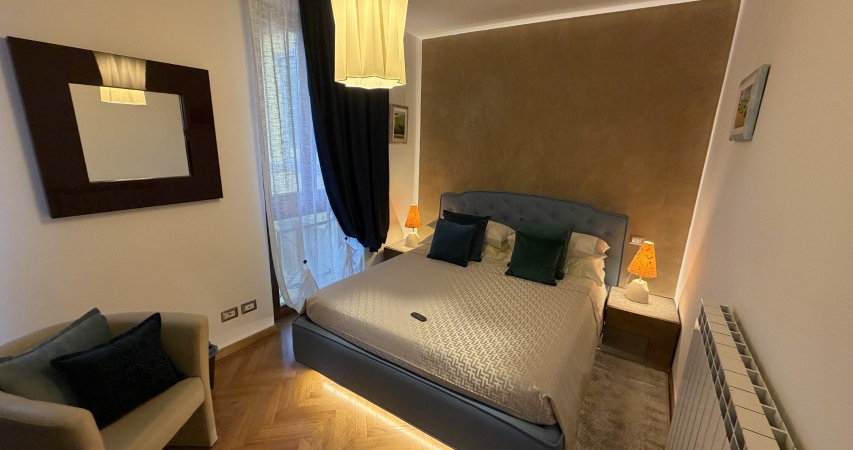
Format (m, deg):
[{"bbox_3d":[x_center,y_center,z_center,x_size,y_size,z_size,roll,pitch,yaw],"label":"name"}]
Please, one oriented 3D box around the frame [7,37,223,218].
[{"bbox_3d":[-1.595,-0.497,1.909,0.032,0.796,0.805,11,17,32],"label":"frame"}]

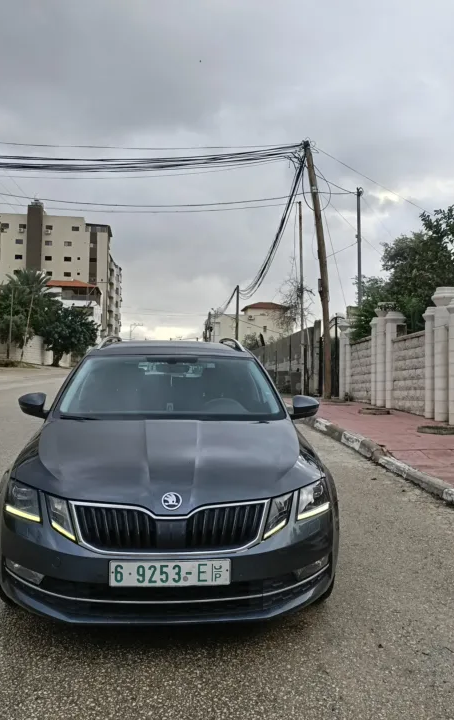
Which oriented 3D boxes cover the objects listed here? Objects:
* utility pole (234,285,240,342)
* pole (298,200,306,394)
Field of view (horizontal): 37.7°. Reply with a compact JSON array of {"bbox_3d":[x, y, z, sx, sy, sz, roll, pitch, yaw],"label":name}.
[{"bbox_3d":[0.790,-2.759,50.148,0.200,5.901,0.200,1,-3,0],"label":"utility pole"},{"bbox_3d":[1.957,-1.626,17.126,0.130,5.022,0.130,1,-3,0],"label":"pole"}]

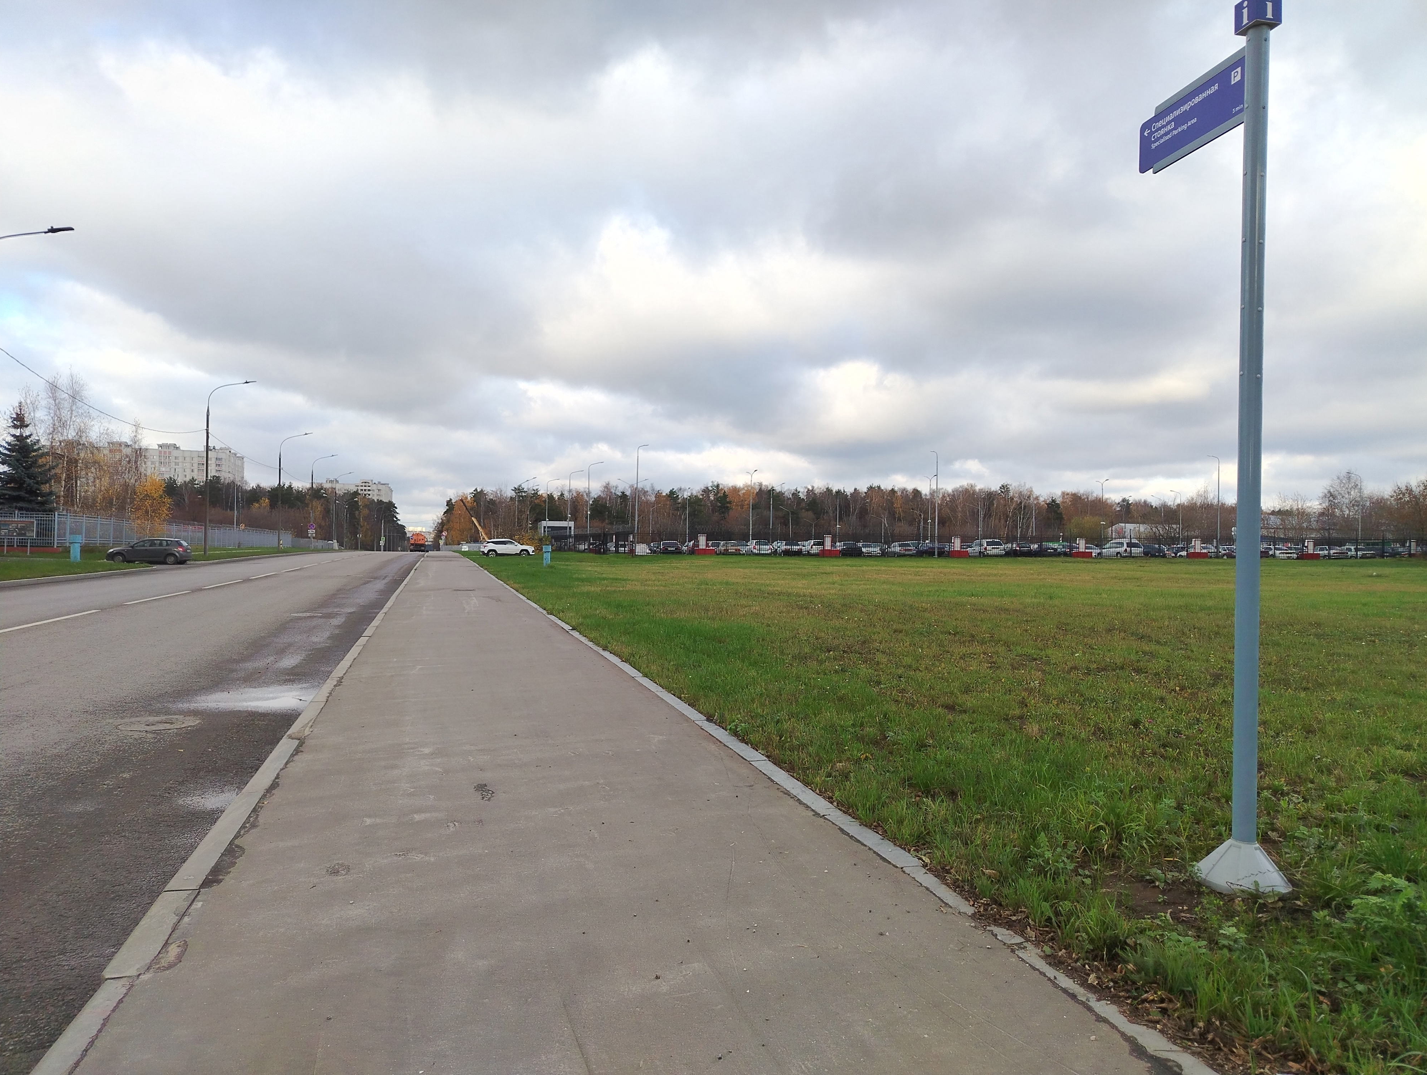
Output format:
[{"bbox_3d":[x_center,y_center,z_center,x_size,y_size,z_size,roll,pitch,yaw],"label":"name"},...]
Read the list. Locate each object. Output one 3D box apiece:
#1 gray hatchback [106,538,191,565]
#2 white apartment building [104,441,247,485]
[{"bbox_3d":[-32.205,0.806,56.800,4.250,1.480,1.790,1,0,-14],"label":"gray hatchback"},{"bbox_3d":[-252.821,-21.790,466.000,60.000,44.000,22.000,1,0,-25],"label":"white apartment building"}]

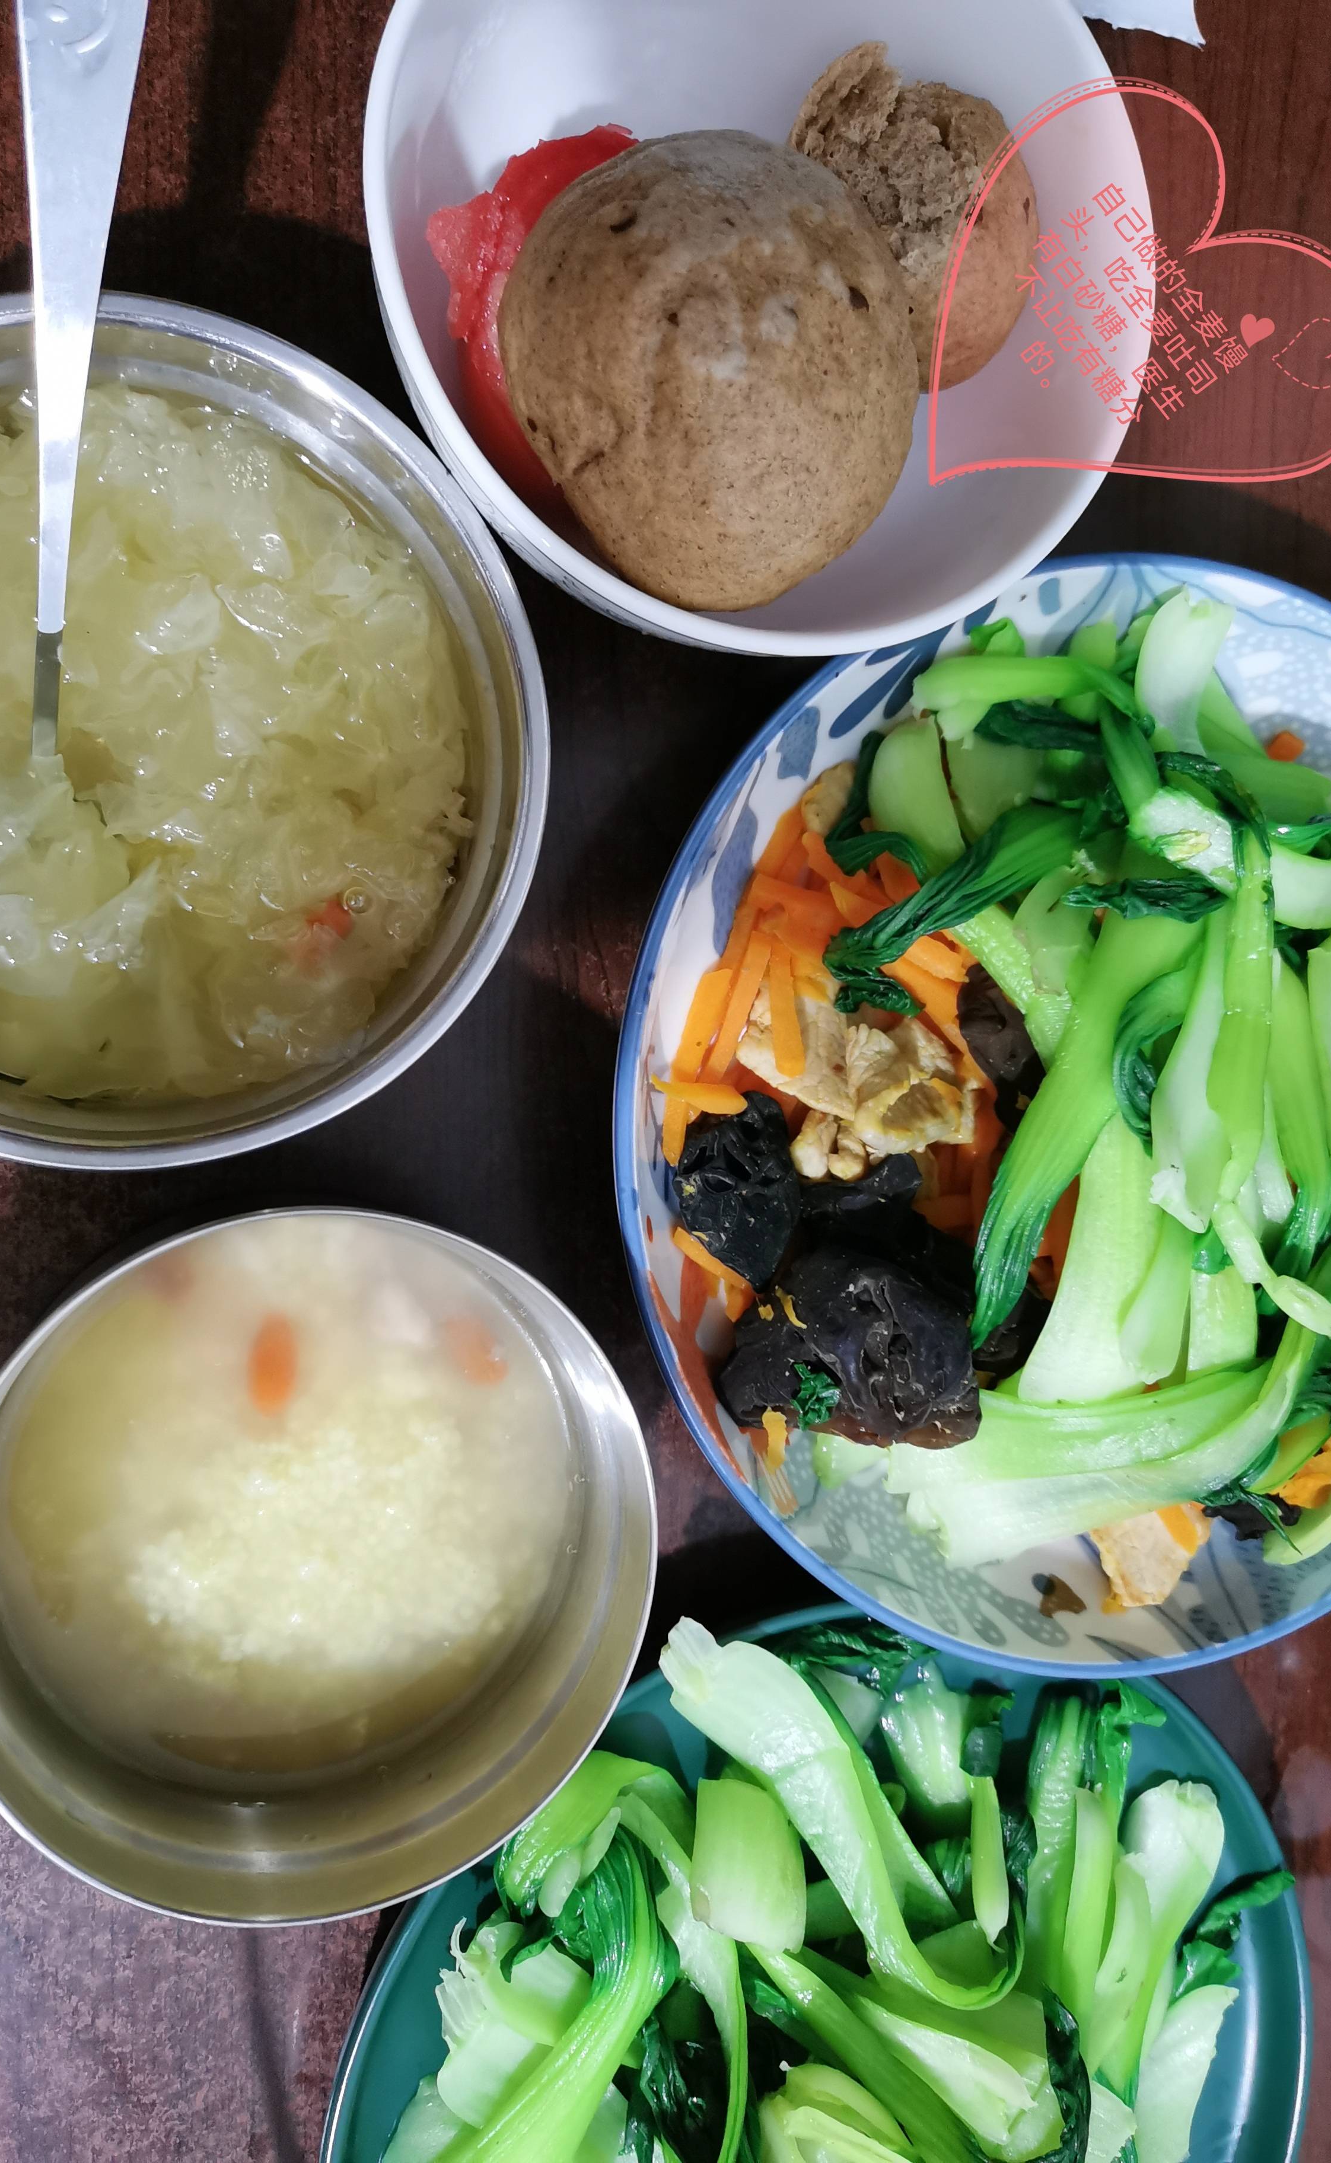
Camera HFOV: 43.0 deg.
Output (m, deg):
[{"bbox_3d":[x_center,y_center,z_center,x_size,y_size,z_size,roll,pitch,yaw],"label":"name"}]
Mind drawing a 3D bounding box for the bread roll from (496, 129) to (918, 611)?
[{"bbox_3d":[0.009,-0.141,0.335,0.083,0.066,0.086,0,91,-13],"label":"bread roll"}]

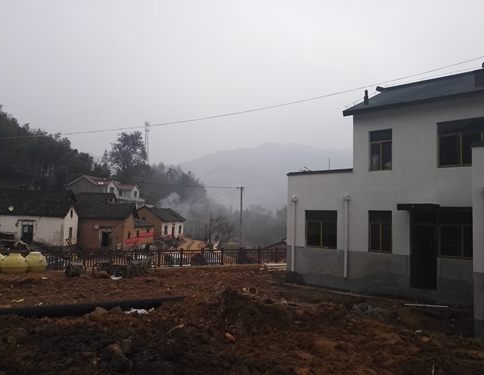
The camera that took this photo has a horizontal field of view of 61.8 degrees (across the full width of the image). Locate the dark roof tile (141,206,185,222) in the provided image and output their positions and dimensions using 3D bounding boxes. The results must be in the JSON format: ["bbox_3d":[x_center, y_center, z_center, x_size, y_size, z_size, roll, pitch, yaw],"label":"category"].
[{"bbox_3d":[-17.000,5.307,81.830,7.400,2.700,9.600,-1,-3,18],"label":"dark roof tile"}]

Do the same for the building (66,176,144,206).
[{"bbox_3d":[-43.800,2.206,132.087,10.500,10.000,20.000,-1,-4,22],"label":"building"}]

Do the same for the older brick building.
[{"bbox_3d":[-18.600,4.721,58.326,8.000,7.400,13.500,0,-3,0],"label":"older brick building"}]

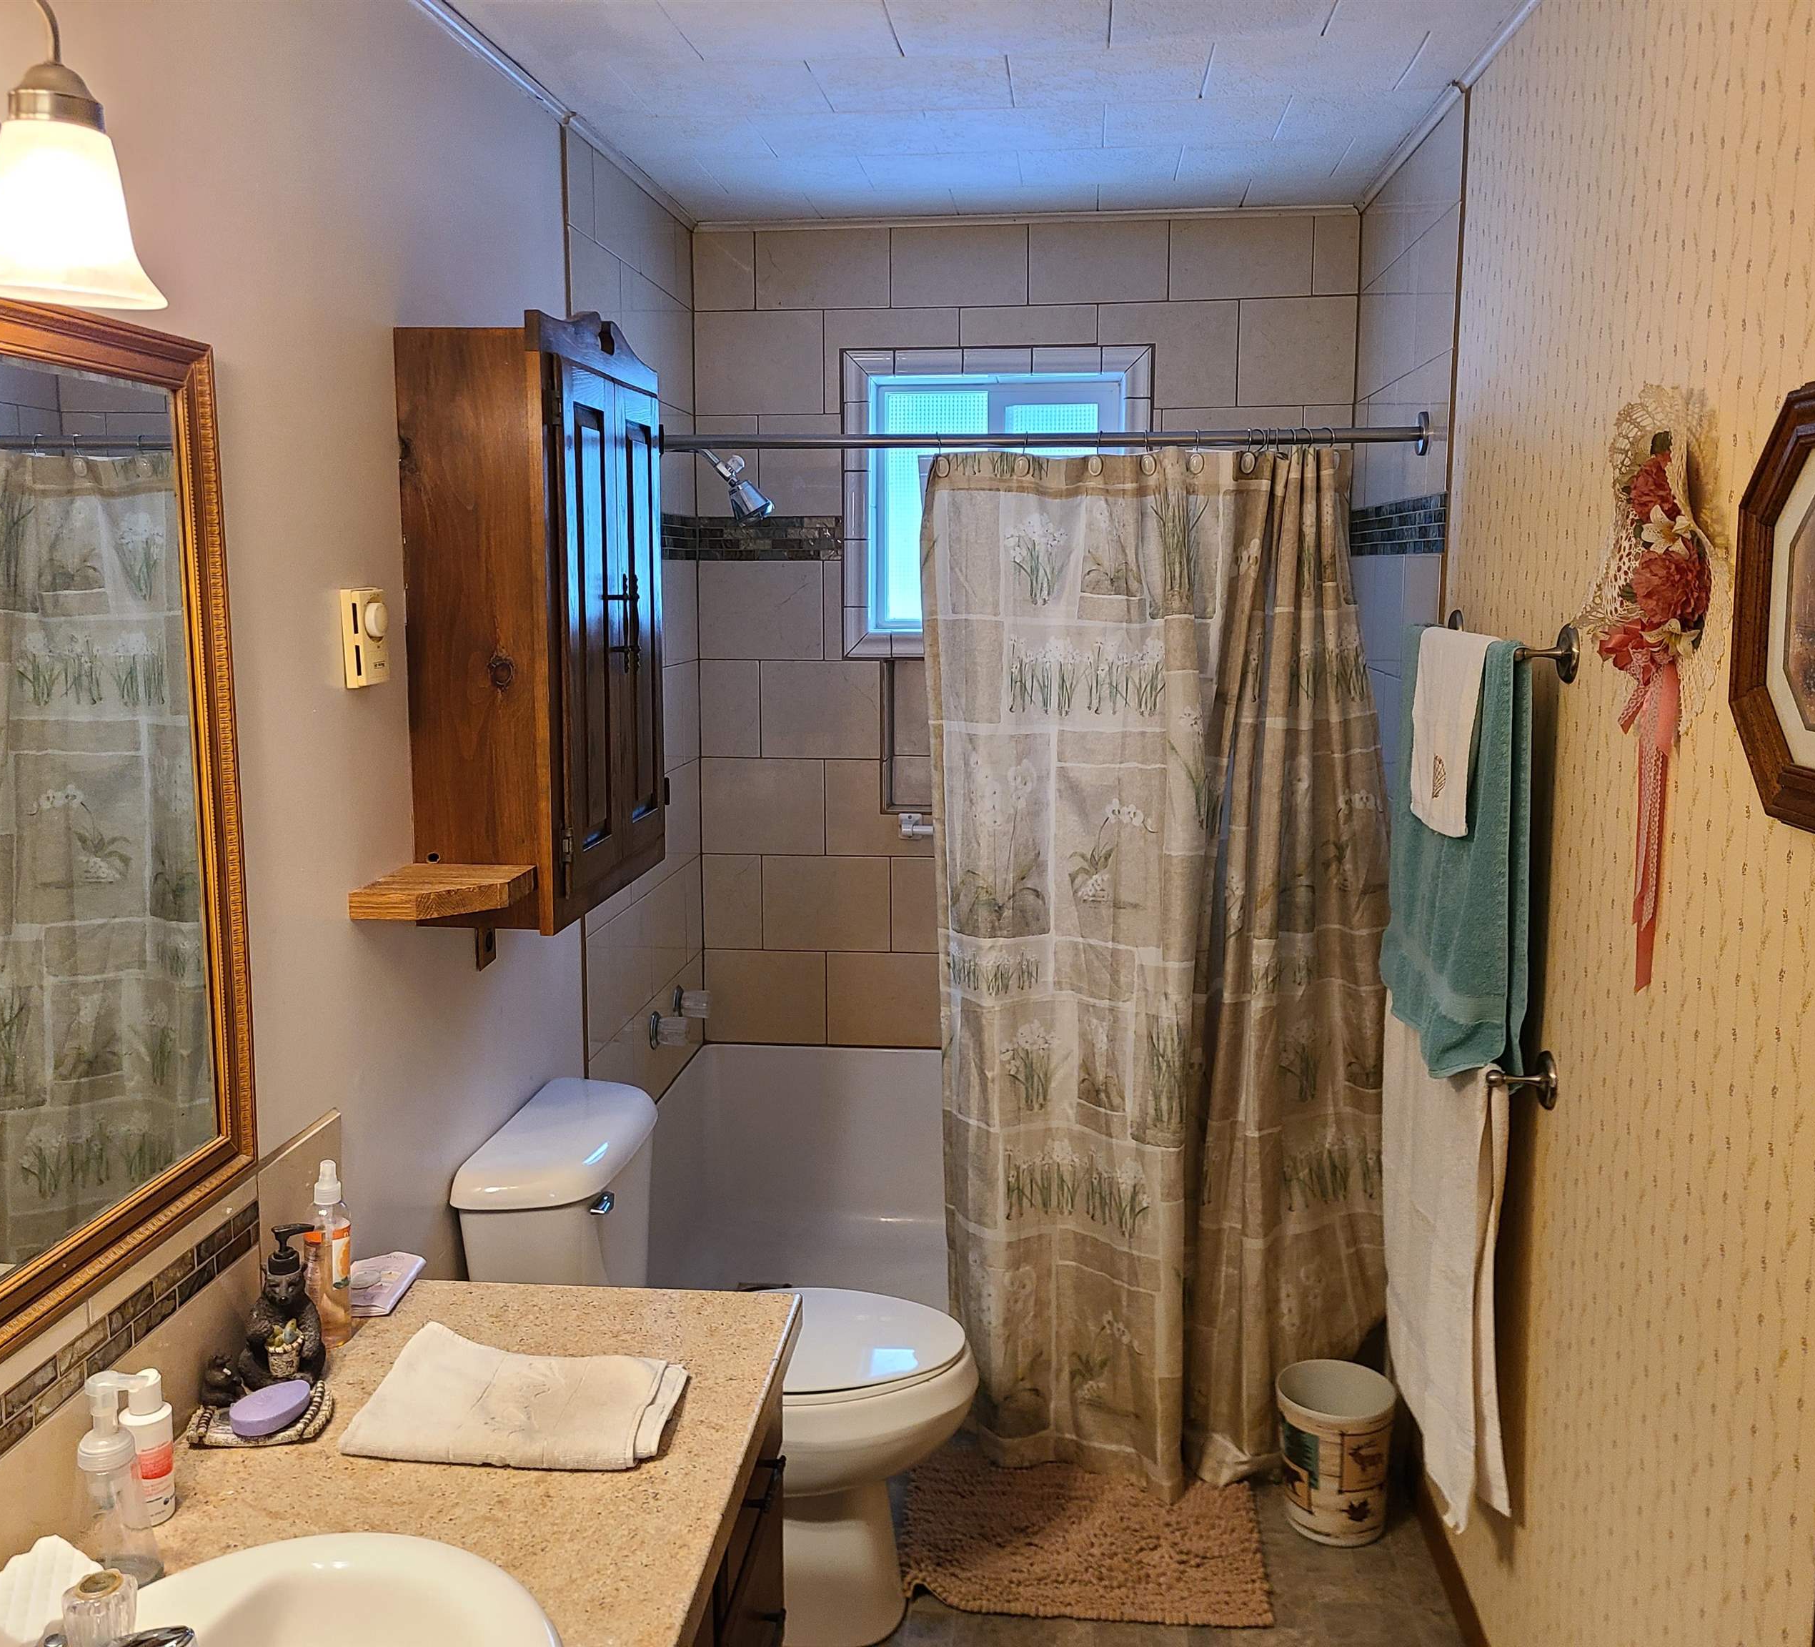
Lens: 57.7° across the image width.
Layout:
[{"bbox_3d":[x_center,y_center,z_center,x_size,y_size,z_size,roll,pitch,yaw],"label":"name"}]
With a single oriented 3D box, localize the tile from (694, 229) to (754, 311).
[{"bbox_3d":[-0.411,-1.244,3.719,0.140,0.170,0.010,1,8,6],"label":"tile"}]

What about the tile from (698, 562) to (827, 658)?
[{"bbox_3d":[-0.340,-0.497,3.845,0.297,0.230,0.010,1,9,6],"label":"tile"}]

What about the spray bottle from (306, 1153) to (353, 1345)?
[{"bbox_3d":[-0.646,0.478,1.838,0.048,0.205,0.048,3,9,19],"label":"spray bottle"}]

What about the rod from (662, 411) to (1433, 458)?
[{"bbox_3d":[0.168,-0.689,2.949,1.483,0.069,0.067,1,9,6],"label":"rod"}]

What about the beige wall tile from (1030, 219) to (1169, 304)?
[{"bbox_3d":[0.423,-1.235,3.637,0.305,0.168,0.010,1,9,6],"label":"beige wall tile"}]

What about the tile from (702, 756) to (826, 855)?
[{"bbox_3d":[-0.339,-0.039,3.890,0.294,0.228,0.010,1,8,6],"label":"tile"}]

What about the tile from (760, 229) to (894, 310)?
[{"bbox_3d":[-0.191,-1.252,3.715,0.308,0.176,0.010,1,9,6],"label":"tile"}]

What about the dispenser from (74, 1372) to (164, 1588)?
[{"bbox_3d":[-0.671,0.556,1.408,0.064,0.180,0.055,2,9,11],"label":"dispenser"}]

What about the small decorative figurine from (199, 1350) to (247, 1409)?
[{"bbox_3d":[-0.701,0.569,1.683,0.041,0.056,0.037,0,9,0],"label":"small decorative figurine"}]

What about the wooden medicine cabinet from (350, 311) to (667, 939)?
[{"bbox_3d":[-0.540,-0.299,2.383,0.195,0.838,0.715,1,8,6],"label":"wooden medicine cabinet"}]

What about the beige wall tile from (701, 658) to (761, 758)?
[{"bbox_3d":[-0.417,-0.269,3.888,0.143,0.230,0.010,1,9,6],"label":"beige wall tile"}]

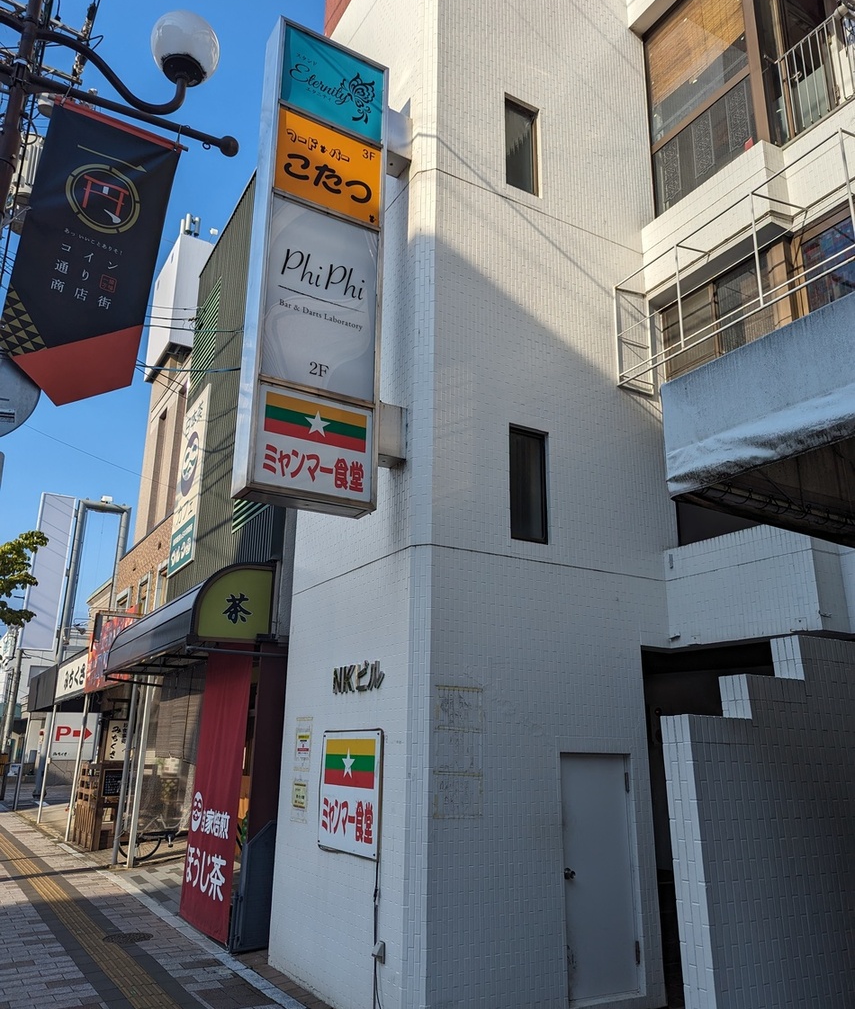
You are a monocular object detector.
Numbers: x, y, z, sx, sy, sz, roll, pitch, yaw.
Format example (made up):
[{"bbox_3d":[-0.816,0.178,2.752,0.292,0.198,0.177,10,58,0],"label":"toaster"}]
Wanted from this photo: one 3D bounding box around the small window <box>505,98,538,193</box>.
[{"bbox_3d":[0.878,-3.375,7.470,0.410,1.030,0.090,11,-20,-28],"label":"small window"}]

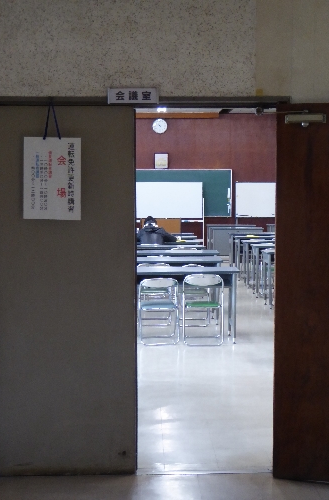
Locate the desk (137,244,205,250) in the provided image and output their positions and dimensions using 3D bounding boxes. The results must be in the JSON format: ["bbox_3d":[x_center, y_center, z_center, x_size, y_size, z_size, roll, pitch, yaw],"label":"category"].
[{"bbox_3d":[-0.288,0.302,10.752,1.717,0.707,0.455,0,5,-1],"label":"desk"}]

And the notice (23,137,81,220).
[{"bbox_3d":[-0.586,-0.373,4.021,0.296,0.432,0.010,0,5,-1],"label":"notice"}]

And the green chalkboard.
[{"bbox_3d":[-0.059,-1.400,18.941,3.434,1.179,0.061,0,5,-1],"label":"green chalkboard"}]

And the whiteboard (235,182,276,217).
[{"bbox_3d":[2.392,-1.223,18.707,1.313,0.841,0.051,0,5,-1],"label":"whiteboard"}]

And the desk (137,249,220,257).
[{"bbox_3d":[-0.176,0.383,9.808,1.717,0.707,0.455,0,5,-1],"label":"desk"}]

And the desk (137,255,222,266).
[{"bbox_3d":[-0.194,0.468,8.811,1.717,0.707,0.455,0,5,-1],"label":"desk"}]

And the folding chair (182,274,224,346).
[{"bbox_3d":[0.380,0.561,7.661,0.414,0.717,0.465,0,5,-1],"label":"folding chair"}]

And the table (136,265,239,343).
[{"bbox_3d":[-0.121,0.554,7.806,1.717,0.707,0.455,0,5,-1],"label":"table"}]

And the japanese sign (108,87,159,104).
[{"bbox_3d":[-0.160,-0.801,3.994,0.264,0.081,0.018,0,5,-1],"label":"japanese sign"}]

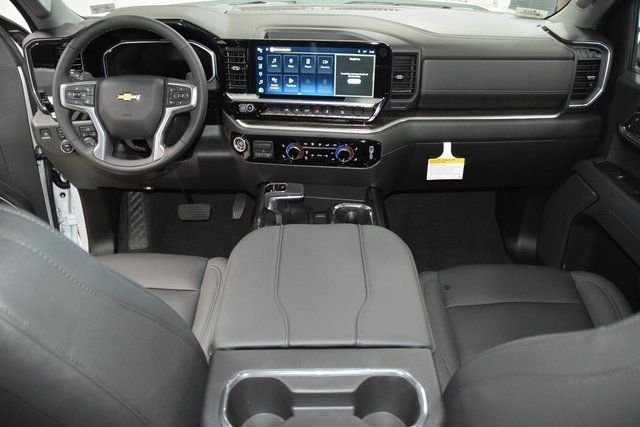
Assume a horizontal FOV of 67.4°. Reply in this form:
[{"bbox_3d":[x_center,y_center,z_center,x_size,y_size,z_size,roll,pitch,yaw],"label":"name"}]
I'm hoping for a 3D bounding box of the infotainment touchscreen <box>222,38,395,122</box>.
[{"bbox_3d":[-0.031,-0.356,1.290,0.435,0.210,0.090,4,24,7],"label":"infotainment touchscreen"}]

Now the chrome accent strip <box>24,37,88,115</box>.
[{"bbox_3d":[-0.718,-0.376,1.319,0.160,0.200,0.060,0,26,0],"label":"chrome accent strip"}]

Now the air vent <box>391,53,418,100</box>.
[{"bbox_3d":[0.230,-0.372,1.304,0.078,0.127,0.050,0,26,0],"label":"air vent"}]

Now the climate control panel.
[{"bbox_3d":[-0.041,-0.178,1.359,0.415,0.090,0.060,4,22,7],"label":"climate control panel"}]

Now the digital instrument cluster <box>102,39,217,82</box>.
[{"bbox_3d":[-0.441,-0.421,1.325,0.300,0.120,0.050,0,18,0],"label":"digital instrument cluster"}]

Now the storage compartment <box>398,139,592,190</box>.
[{"bbox_3d":[0.513,-0.146,1.403,0.520,0.145,0.120,-1,26,-3],"label":"storage compartment"}]

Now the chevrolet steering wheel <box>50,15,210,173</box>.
[{"bbox_3d":[-0.465,-0.290,1.197,0.385,0.385,0.100,0,3,1],"label":"chevrolet steering wheel"}]

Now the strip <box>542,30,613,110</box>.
[{"bbox_3d":[0.708,-0.401,1.345,0.175,0.200,0.100,2,26,4],"label":"strip"}]

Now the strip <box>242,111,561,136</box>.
[{"bbox_3d":[0.219,-0.254,1.342,0.900,0.050,0.085,0,26,0],"label":"strip"}]

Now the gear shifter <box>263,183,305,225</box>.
[{"bbox_3d":[-0.096,-0.024,1.251,0.100,0.130,0.085,0,16,0],"label":"gear shifter"}]

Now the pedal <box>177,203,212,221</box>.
[{"bbox_3d":[-0.448,-0.007,1.699,0.120,0.066,0.040,0,-4,0],"label":"pedal"}]

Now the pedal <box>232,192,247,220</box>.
[{"bbox_3d":[-0.289,-0.029,1.722,0.052,0.125,0.040,0,-7,0],"label":"pedal"}]

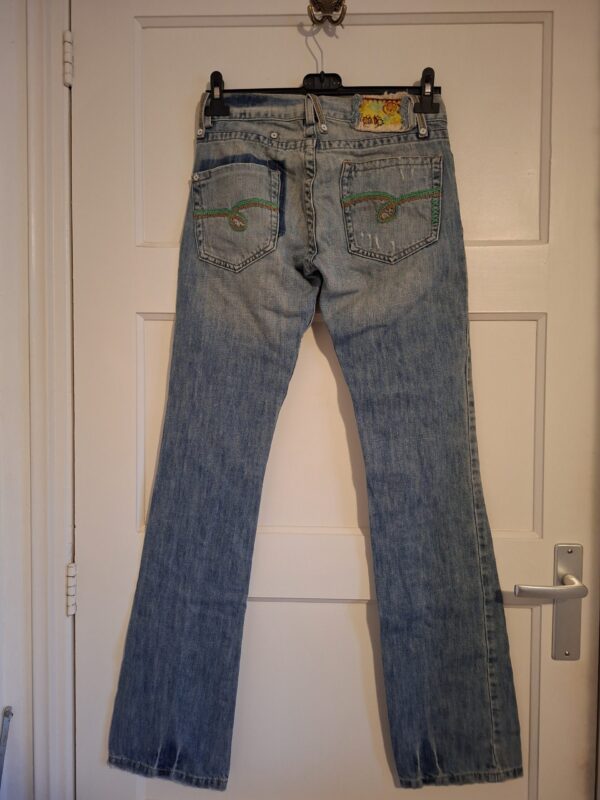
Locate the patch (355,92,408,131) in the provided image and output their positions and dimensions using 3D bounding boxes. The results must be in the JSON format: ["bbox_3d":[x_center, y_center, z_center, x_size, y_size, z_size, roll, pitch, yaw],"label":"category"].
[{"bbox_3d":[0.117,-0.418,0.770,0.075,0.053,0.009,0,2,2],"label":"patch"}]

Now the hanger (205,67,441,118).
[{"bbox_3d":[0.033,-0.449,0.775,0.342,0.074,0.034,0,2,2],"label":"hanger"}]

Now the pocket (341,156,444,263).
[{"bbox_3d":[0.133,-0.276,0.769,0.148,0.159,0.015,0,2,-2],"label":"pocket"}]

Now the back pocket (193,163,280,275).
[{"bbox_3d":[-0.093,-0.270,0.781,0.127,0.165,0.024,1,2,14],"label":"back pocket"}]

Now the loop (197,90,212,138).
[{"bbox_3d":[-0.140,-0.420,0.781,0.021,0.068,0.016,1,2,14],"label":"loop"}]

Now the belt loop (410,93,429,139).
[{"bbox_3d":[0.173,-0.412,0.770,0.024,0.065,0.014,0,2,-3],"label":"belt loop"}]

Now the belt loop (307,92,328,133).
[{"bbox_3d":[0.025,-0.417,0.770,0.030,0.056,0.013,0,2,2],"label":"belt loop"}]

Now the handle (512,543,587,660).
[{"bbox_3d":[0.377,0.314,0.799,0.123,0.181,0.062,0,2,2],"label":"handle"}]

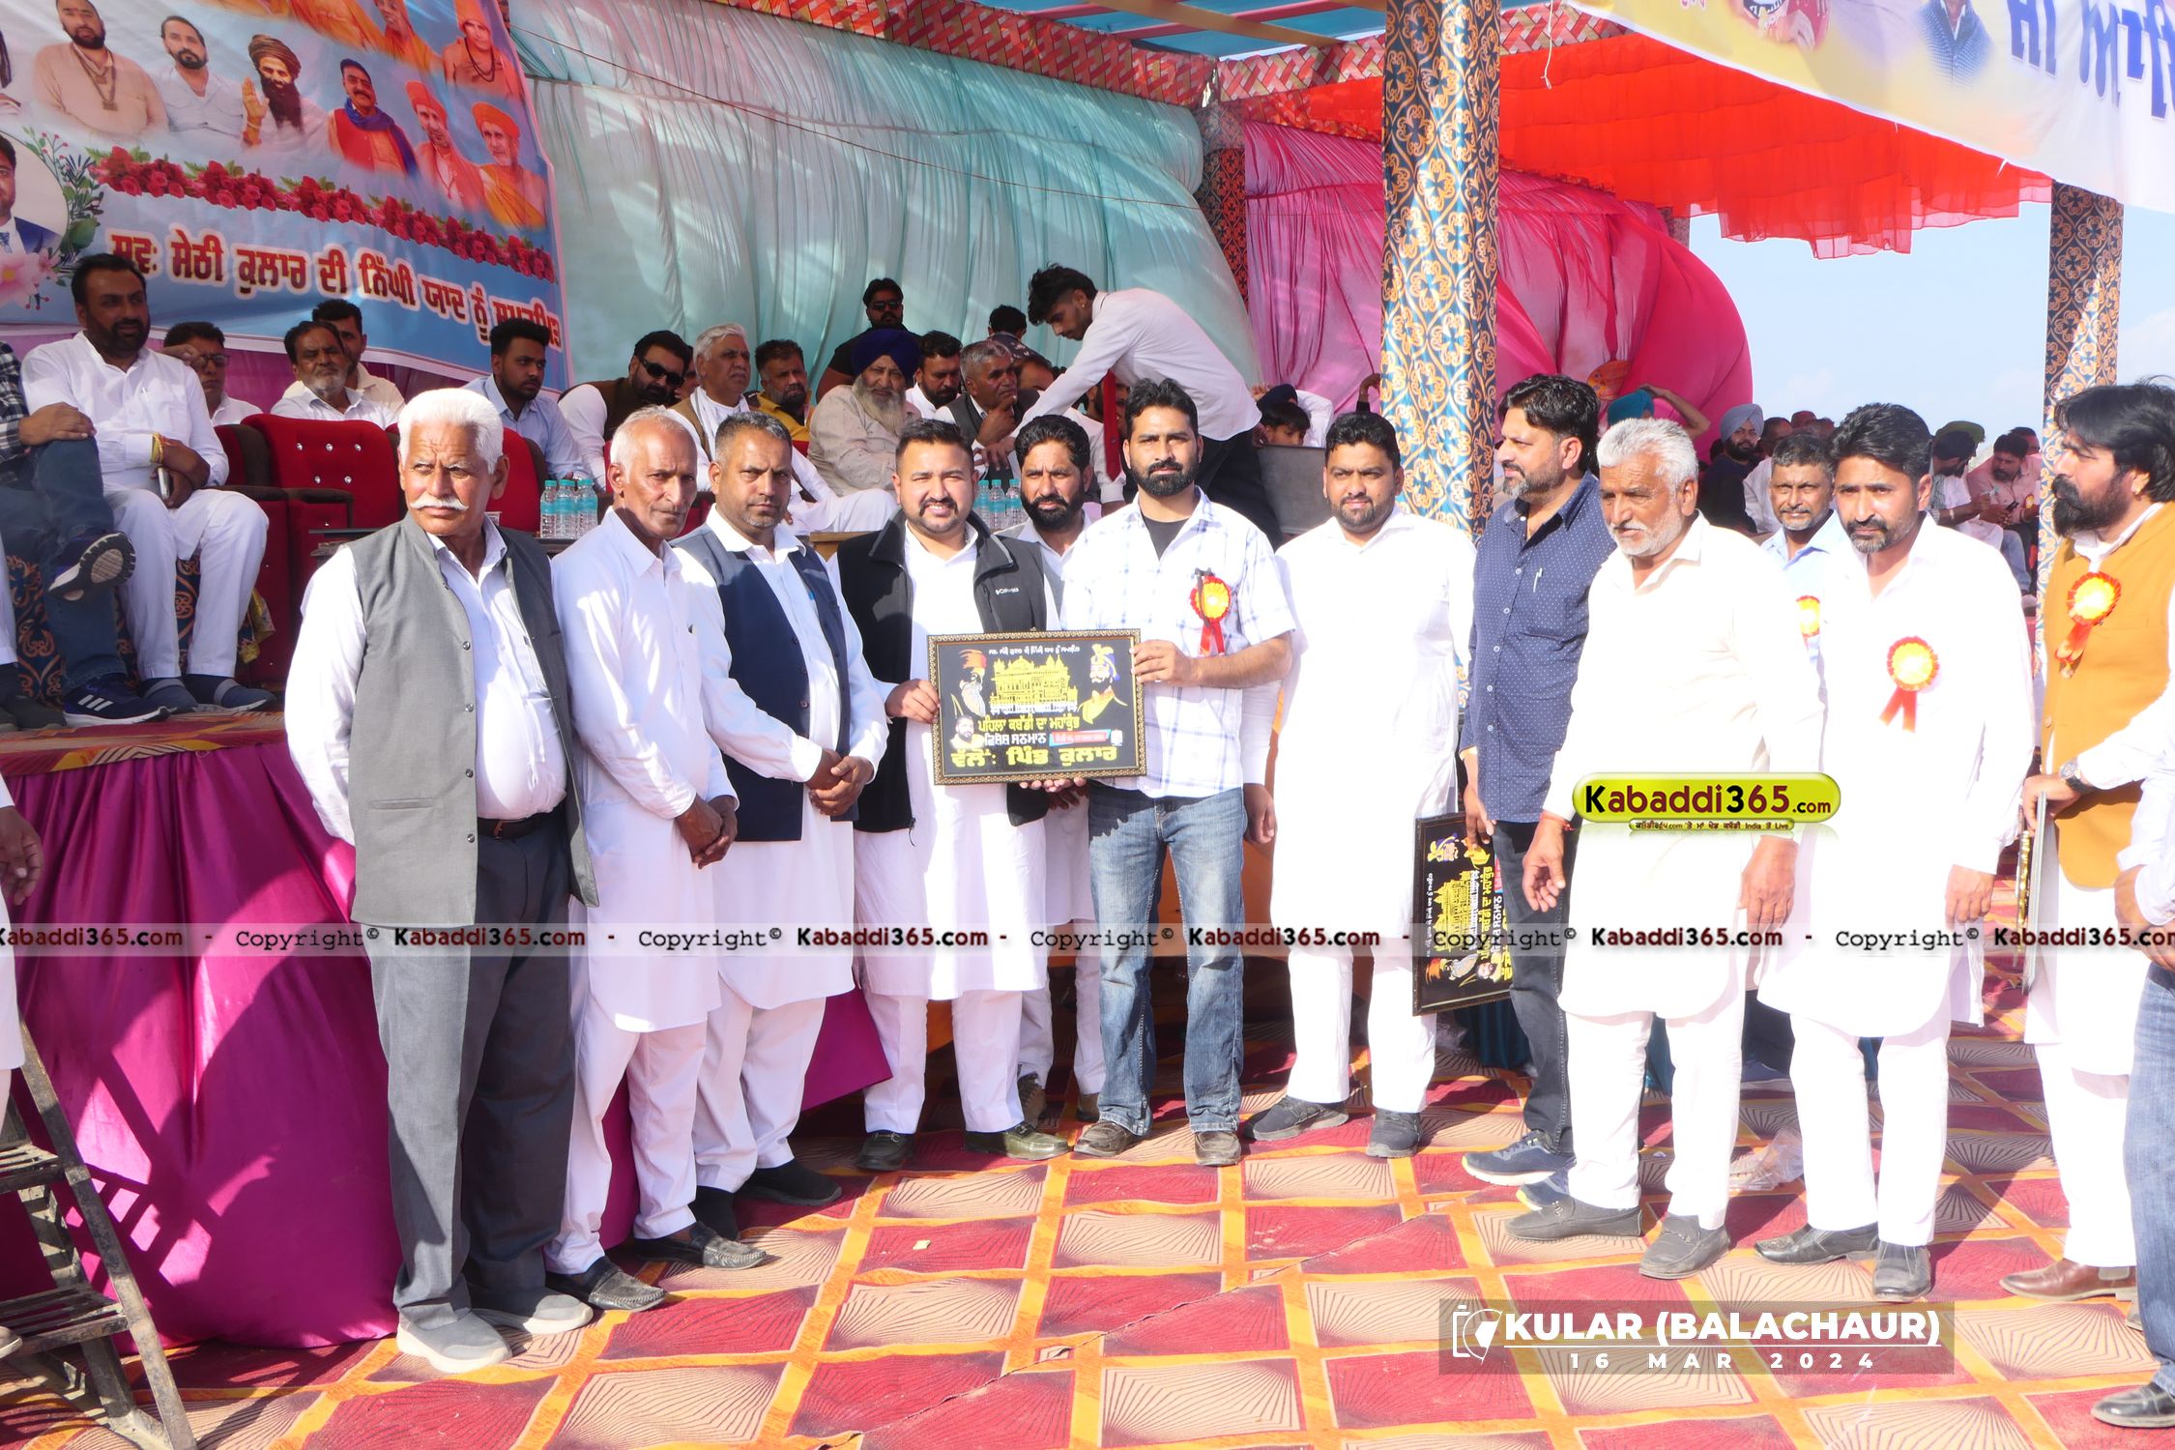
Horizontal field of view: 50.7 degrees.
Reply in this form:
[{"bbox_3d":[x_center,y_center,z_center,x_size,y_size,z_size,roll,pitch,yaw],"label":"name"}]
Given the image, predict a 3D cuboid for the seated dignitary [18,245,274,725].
[{"bbox_3d":[-2.451,-0.627,6.100,0.580,1.200,0.750,-7,10,-40],"label":"seated dignitary"}]

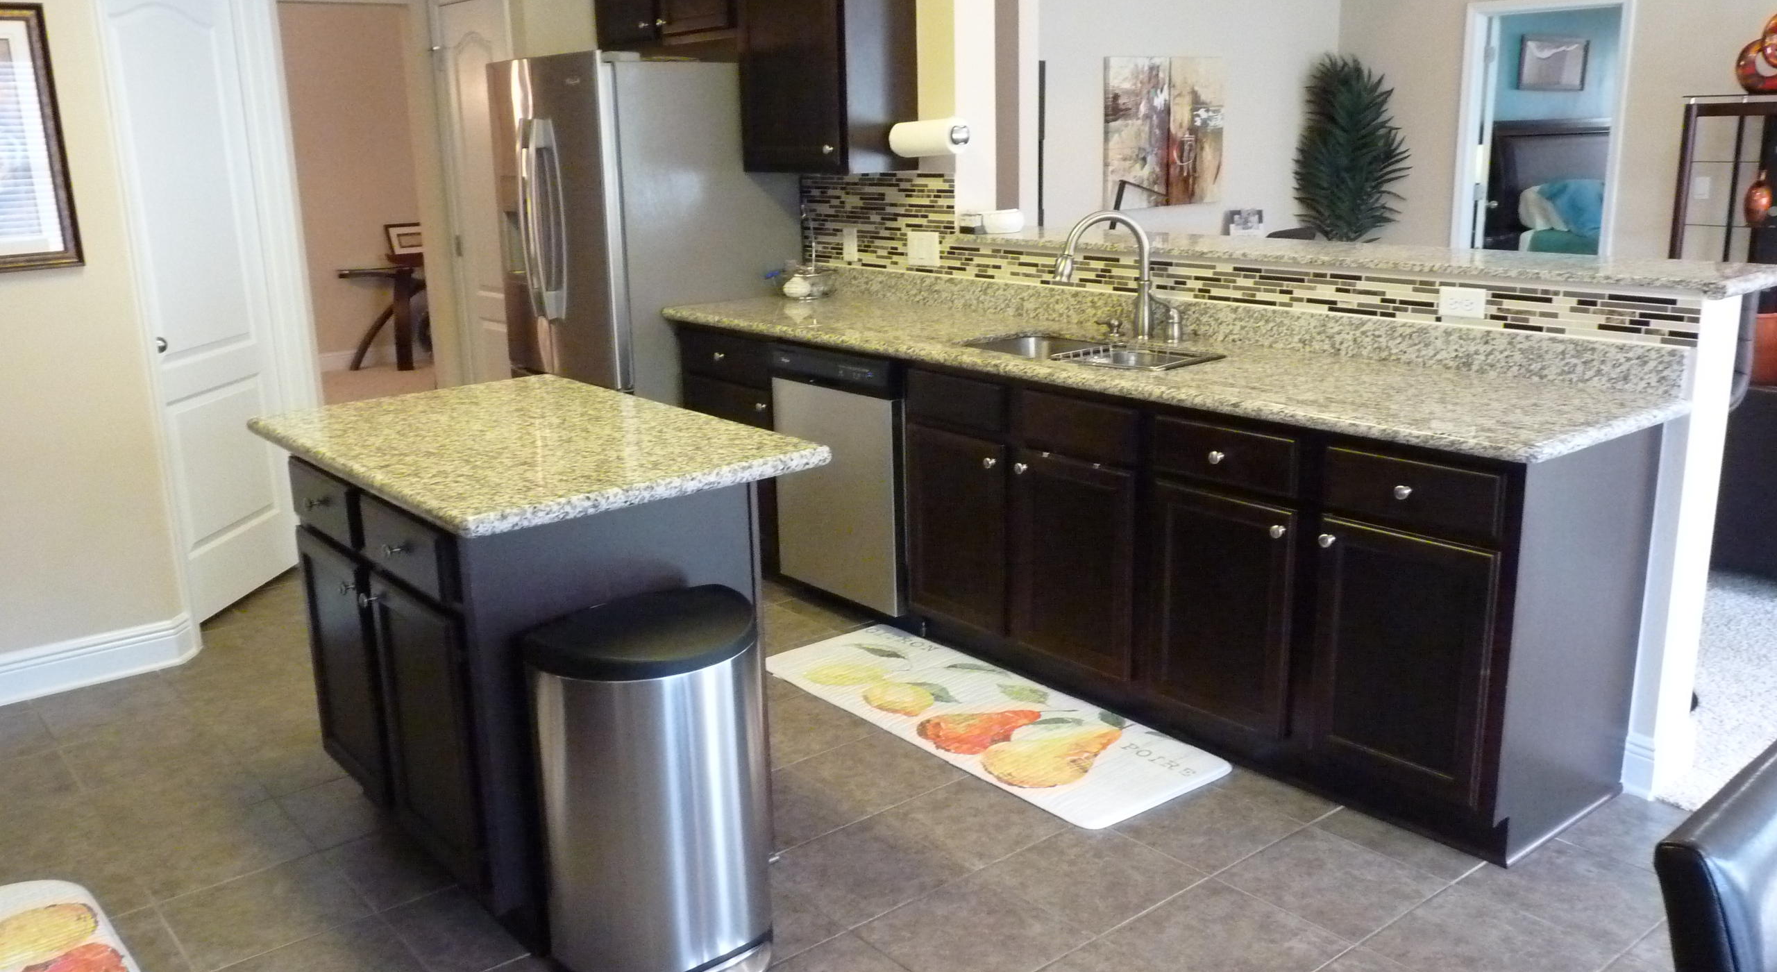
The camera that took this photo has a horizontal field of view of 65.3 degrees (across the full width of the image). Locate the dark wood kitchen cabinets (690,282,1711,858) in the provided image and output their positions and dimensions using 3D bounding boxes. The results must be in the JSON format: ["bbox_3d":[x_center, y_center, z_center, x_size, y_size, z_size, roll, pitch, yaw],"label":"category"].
[{"bbox_3d":[0.458,0.008,4.053,0.662,0.997,3.133,-12,17,-38],"label":"dark wood kitchen cabinets"}]

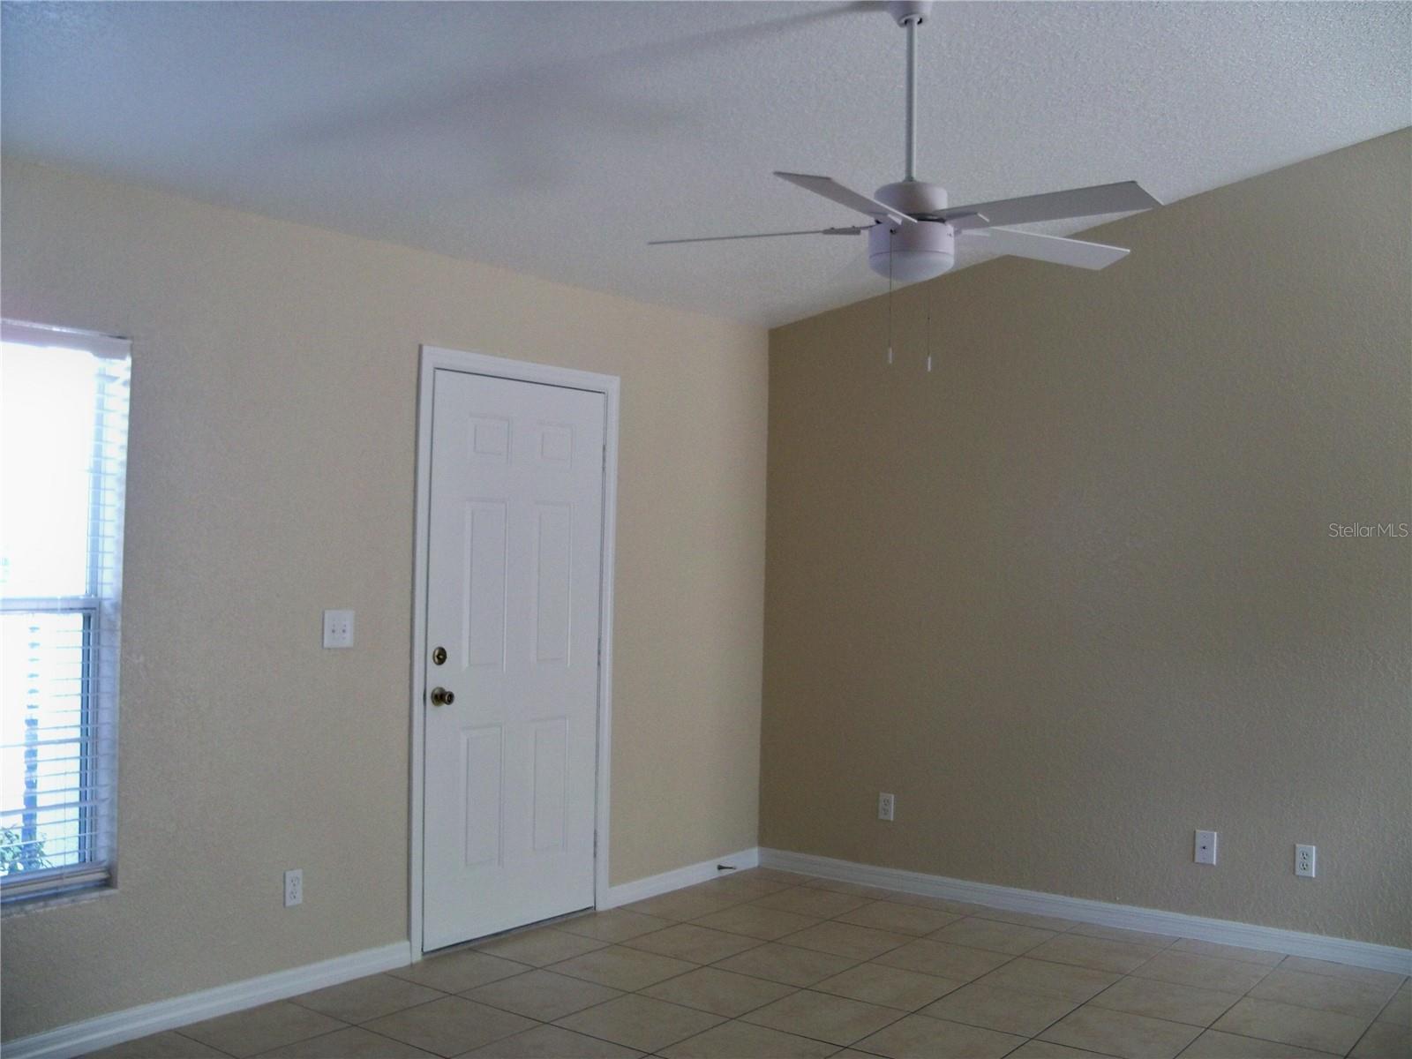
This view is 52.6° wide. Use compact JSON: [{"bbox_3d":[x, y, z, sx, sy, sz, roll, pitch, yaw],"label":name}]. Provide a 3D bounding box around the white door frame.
[{"bbox_3d":[-0.709,0.447,5.300,0.100,2.137,1.049,1,-1,37],"label":"white door frame"}]

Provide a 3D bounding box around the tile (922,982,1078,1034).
[{"bbox_3d":[0.932,1.527,4.525,0.400,0.010,0.400,0,-1,36],"label":"tile"}]

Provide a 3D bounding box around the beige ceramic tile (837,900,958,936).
[{"bbox_3d":[0.765,1.542,5.640,0.403,0.010,0.403,0,-1,37],"label":"beige ceramic tile"}]

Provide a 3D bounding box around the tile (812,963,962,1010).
[{"bbox_3d":[0.608,1.525,4.757,0.400,0.010,0.400,0,-1,36],"label":"tile"}]

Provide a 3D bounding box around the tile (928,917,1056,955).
[{"bbox_3d":[1.087,1.537,5.358,0.400,0.010,0.400,0,-1,37],"label":"tile"}]

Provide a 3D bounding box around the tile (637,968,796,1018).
[{"bbox_3d":[0.044,1.506,4.625,0.400,0.010,0.400,0,-1,37],"label":"tile"}]

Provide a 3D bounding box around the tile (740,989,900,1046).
[{"bbox_3d":[0.367,1.516,4.427,0.406,0.012,0.406,1,-1,37],"label":"tile"}]

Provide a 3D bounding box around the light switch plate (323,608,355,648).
[{"bbox_3d":[-1.189,0.325,4.642,0.012,0.118,0.118,0,-1,36],"label":"light switch plate"}]

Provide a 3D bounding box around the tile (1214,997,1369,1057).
[{"bbox_3d":[1.801,1.523,4.309,0.400,0.010,0.400,0,-1,37],"label":"tile"}]

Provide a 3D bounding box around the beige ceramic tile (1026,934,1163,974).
[{"bbox_3d":[1.402,1.535,5.155,0.403,0.010,0.403,0,-1,37],"label":"beige ceramic tile"}]

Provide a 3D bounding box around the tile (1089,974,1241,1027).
[{"bbox_3d":[1.486,1.526,4.550,0.400,0.010,0.400,0,-1,37],"label":"tile"}]

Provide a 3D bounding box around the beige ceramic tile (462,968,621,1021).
[{"bbox_3d":[-0.522,1.495,4.577,0.403,0.010,0.403,0,-1,37],"label":"beige ceramic tile"}]

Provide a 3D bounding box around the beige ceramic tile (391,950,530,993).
[{"bbox_3d":[-0.830,1.497,4.816,0.357,0.012,0.406,1,-1,37],"label":"beige ceramic tile"}]

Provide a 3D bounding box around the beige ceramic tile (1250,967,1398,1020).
[{"bbox_3d":[2.039,1.534,4.709,0.406,0.012,0.406,1,-1,37],"label":"beige ceramic tile"}]

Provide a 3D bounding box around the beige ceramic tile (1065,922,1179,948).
[{"bbox_3d":[1.592,1.553,5.431,0.400,0.010,0.209,0,-1,36],"label":"beige ceramic tile"}]

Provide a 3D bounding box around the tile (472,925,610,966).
[{"bbox_3d":[-0.583,1.504,5.127,0.343,0.010,0.403,0,-1,37],"label":"tile"}]

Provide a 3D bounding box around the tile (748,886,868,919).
[{"bbox_3d":[0.441,1.544,5.897,0.406,0.012,0.406,1,-1,37],"label":"tile"}]

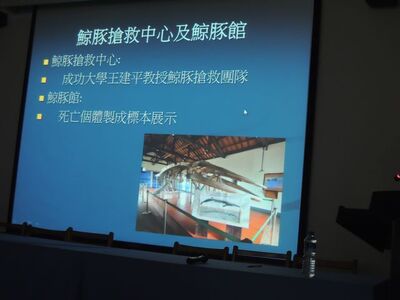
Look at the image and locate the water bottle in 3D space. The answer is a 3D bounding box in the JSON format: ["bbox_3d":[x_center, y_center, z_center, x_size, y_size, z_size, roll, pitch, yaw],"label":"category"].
[{"bbox_3d":[0.538,0.515,3.100,0.065,0.227,0.065,5,-6,0],"label":"water bottle"}]

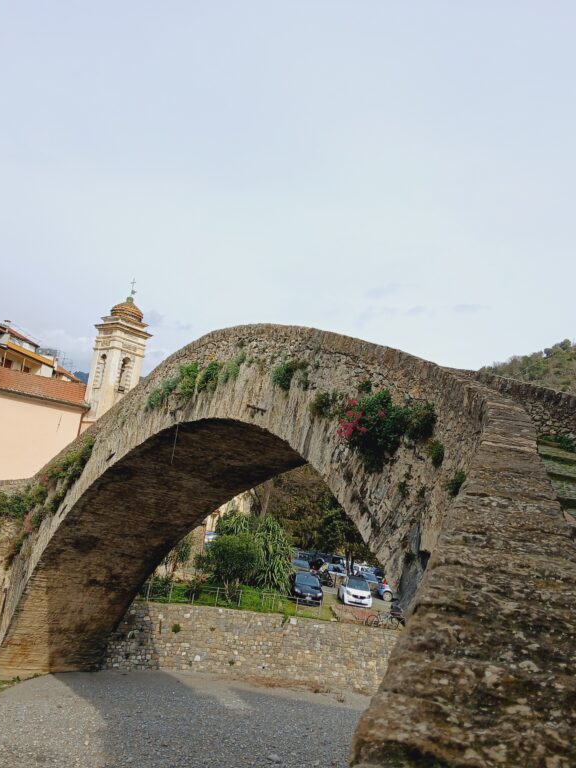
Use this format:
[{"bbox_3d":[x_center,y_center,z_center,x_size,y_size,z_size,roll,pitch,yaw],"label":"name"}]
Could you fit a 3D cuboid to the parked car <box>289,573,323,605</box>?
[{"bbox_3d":[1.102,12.178,45.800,1.730,1.500,4.000,8,-13,-8],"label":"parked car"}]

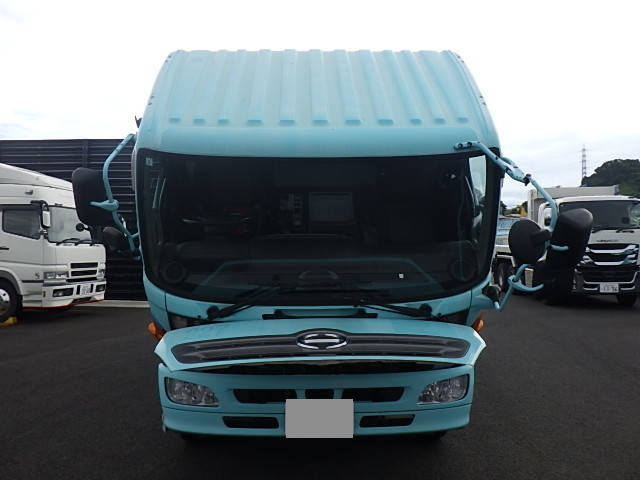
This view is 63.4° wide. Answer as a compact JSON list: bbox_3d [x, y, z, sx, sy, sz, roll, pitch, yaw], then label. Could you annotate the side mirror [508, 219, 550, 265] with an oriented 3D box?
[{"bbox_3d":[1.138,0.008,2.820,0.200,0.225,0.090,-8,31,-15],"label":"side mirror"}]

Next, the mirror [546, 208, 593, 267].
[{"bbox_3d":[1.393,-0.012,2.900,0.200,0.330,0.120,-13,38,-20],"label":"mirror"}]

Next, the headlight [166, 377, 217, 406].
[{"bbox_3d":[-0.875,1.040,3.540,0.360,0.180,0.180,0,0,6],"label":"headlight"}]

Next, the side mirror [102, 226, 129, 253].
[{"bbox_3d":[-1.248,-0.003,3.180,0.155,0.150,0.090,9,36,10],"label":"side mirror"}]

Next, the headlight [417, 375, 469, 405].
[{"bbox_3d":[0.854,1.042,3.620,0.350,0.185,0.180,0,0,-10],"label":"headlight"}]

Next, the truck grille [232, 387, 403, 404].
[{"bbox_3d":[-0.015,1.029,3.430,1.120,0.105,0.100,0,0,-2],"label":"truck grille"}]

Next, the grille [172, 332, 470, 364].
[{"bbox_3d":[0.015,0.670,3.200,1.840,0.165,0.170,0,-40,-2],"label":"grille"}]

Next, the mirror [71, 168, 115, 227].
[{"bbox_3d":[-1.335,-0.248,3.050,0.210,0.330,0.120,10,36,12],"label":"mirror"}]

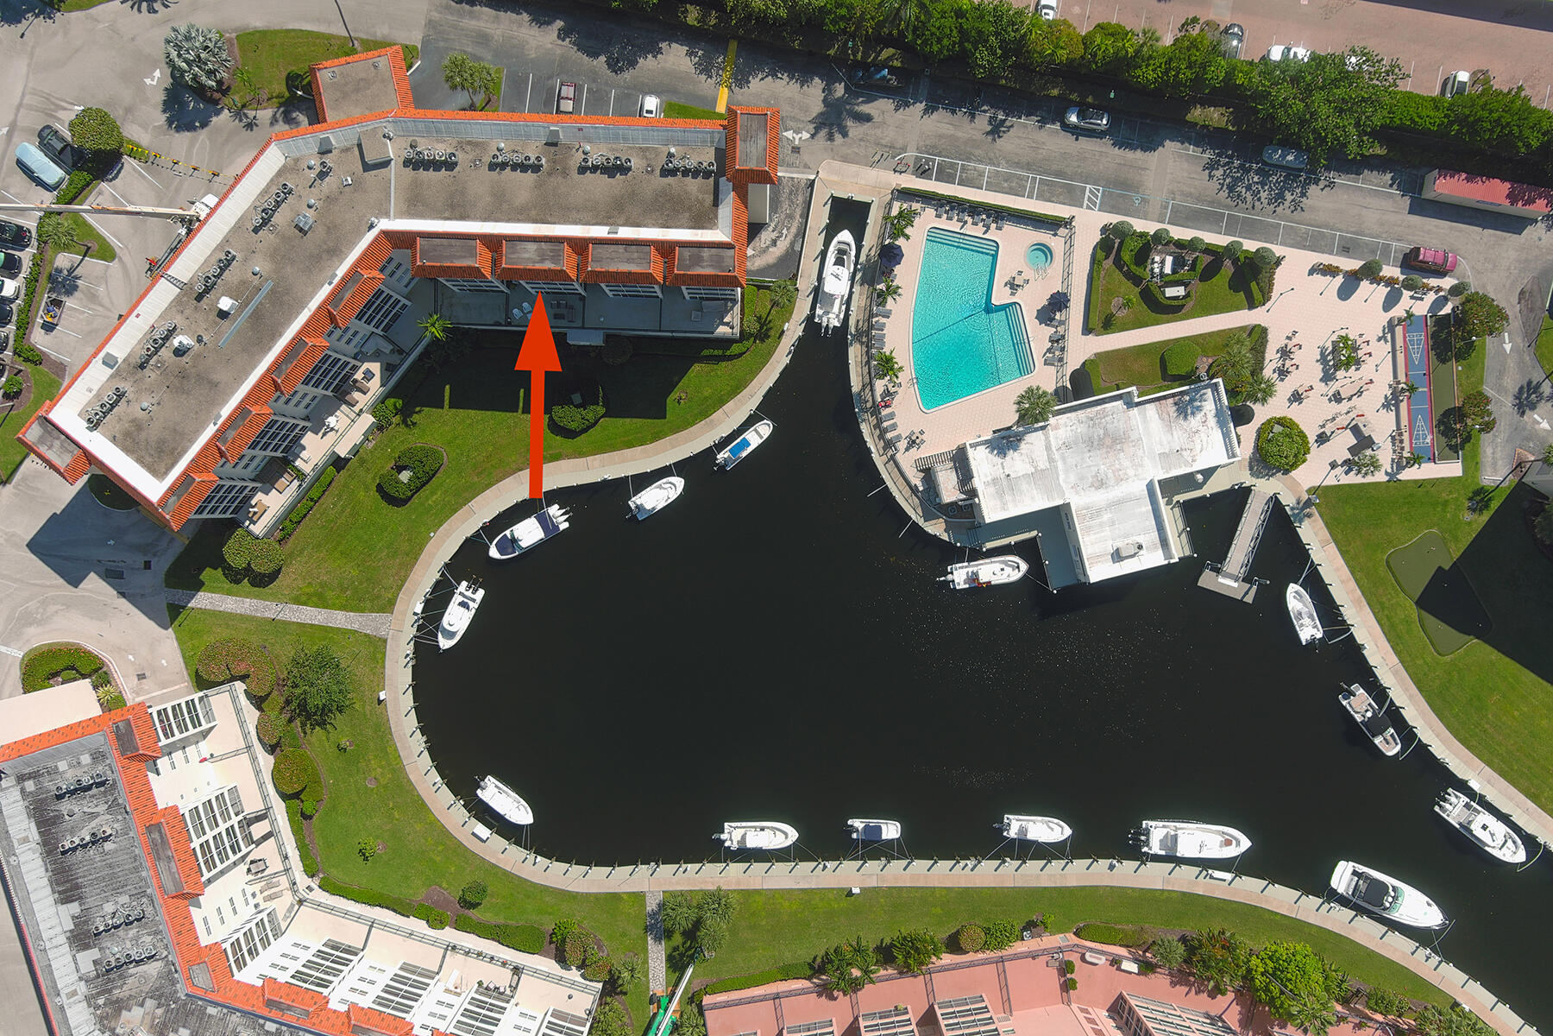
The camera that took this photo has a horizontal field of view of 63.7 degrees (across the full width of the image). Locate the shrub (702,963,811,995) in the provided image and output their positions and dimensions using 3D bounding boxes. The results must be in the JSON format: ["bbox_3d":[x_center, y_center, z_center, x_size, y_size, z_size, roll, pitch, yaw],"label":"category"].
[{"bbox_3d":[-2.114,48.601,132.089,11.100,1.200,1.350,-11,90,0],"label":"shrub"}]

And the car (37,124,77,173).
[{"bbox_3d":[-74.276,-38.334,129.530,4.900,1.470,1.870,38,90,0],"label":"car"}]

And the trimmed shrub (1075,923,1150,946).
[{"bbox_3d":[35.537,44.021,132.268,7.700,1.200,1.750,7,90,0],"label":"trimmed shrub"}]

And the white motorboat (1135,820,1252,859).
[{"bbox_3d":[43.735,33.980,131.652,12.500,3.400,3.500,4,90,-1],"label":"white motorboat"}]

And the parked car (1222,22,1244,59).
[{"bbox_3d":[48.093,-49.815,131.943,1.870,1.550,4.700,10,90,0],"label":"parked car"}]

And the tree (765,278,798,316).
[{"bbox_3d":[0.536,-22.552,128.412,3.400,5.300,3.600,0,90,-1],"label":"tree"}]

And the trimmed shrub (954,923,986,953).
[{"bbox_3d":[20.050,43.648,130.011,3.000,2.400,3.000,0,90,-1],"label":"trimmed shrub"}]

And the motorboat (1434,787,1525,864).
[{"bbox_3d":[75.233,33.138,133.044,11.000,2.900,3.200,36,90,0],"label":"motorboat"}]

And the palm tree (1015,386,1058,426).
[{"bbox_3d":[25.340,-10.925,126.515,4.200,9.500,4.100,0,90,-1],"label":"palm tree"}]

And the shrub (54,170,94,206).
[{"bbox_3d":[-73.793,-34.646,131.514,1.500,1.300,3.900,39,90,0],"label":"shrub"}]

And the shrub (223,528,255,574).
[{"bbox_3d":[-55.279,3.316,128.944,3.300,3.000,3.700,0,90,-1],"label":"shrub"}]

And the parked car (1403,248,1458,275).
[{"bbox_3d":[69.341,-27.312,132.024,4.800,1.750,1.900,11,90,0],"label":"parked car"}]

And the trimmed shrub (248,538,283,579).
[{"bbox_3d":[-53.069,3.910,130.894,3.500,2.900,3.500,0,90,0],"label":"trimmed shrub"}]

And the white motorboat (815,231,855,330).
[{"bbox_3d":[6.341,-24.711,131.271,3.300,3.400,10.900,11,90,-1],"label":"white motorboat"}]

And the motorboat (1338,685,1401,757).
[{"bbox_3d":[63.304,21.626,133.062,2.550,2.400,8.600,-38,90,0],"label":"motorboat"}]

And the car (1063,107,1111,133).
[{"bbox_3d":[32.862,-42.034,131.832,4.800,1.700,1.900,9,90,0],"label":"car"}]

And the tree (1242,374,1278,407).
[{"bbox_3d":[49.046,-12.997,129.121,3.400,7.400,3.400,0,90,0],"label":"tree"}]

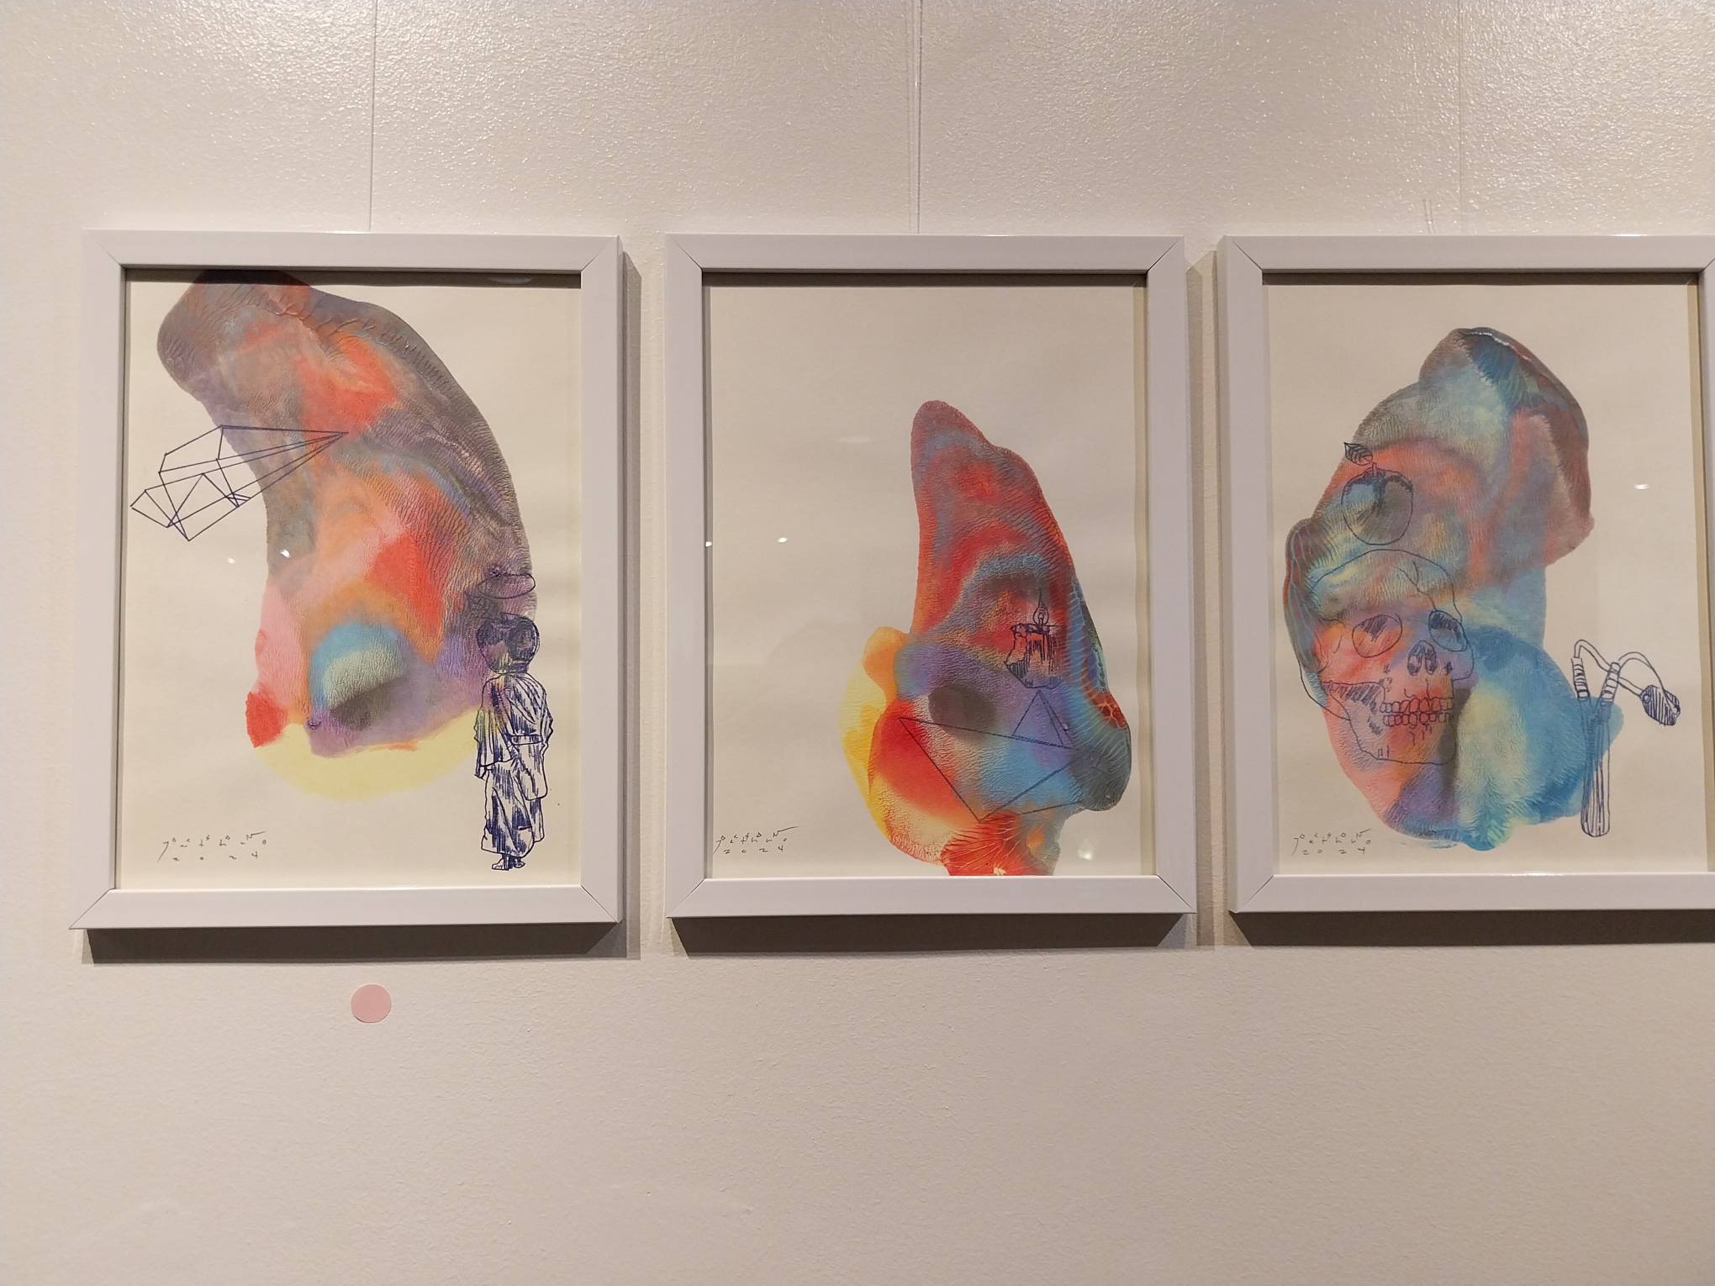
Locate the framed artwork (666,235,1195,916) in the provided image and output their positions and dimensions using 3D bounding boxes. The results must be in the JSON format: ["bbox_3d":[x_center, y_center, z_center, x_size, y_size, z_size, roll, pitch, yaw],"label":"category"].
[{"bbox_3d":[0.046,-0.044,0.826,0.333,0.433,0.021,0,-2,-2],"label":"framed artwork"}]

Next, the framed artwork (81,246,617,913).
[{"bbox_3d":[-0.317,-0.041,0.812,0.333,0.433,0.021,0,-2,-2],"label":"framed artwork"}]

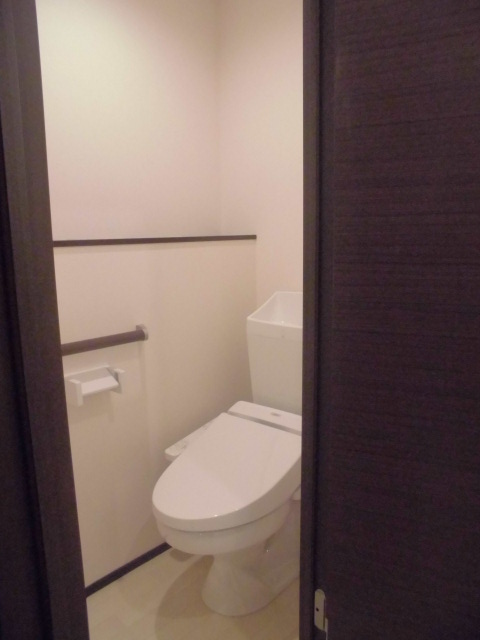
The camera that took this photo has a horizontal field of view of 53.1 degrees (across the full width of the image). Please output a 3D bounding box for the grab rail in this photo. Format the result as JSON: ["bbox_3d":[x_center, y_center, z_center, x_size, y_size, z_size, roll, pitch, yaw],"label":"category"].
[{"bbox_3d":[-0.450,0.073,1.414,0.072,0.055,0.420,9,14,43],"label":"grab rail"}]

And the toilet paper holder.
[{"bbox_3d":[-0.432,0.197,1.449,0.080,0.088,0.168,9,14,43],"label":"toilet paper holder"}]

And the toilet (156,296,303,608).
[{"bbox_3d":[0.051,0.426,1.559,0.430,0.935,0.760,9,14,43],"label":"toilet"}]

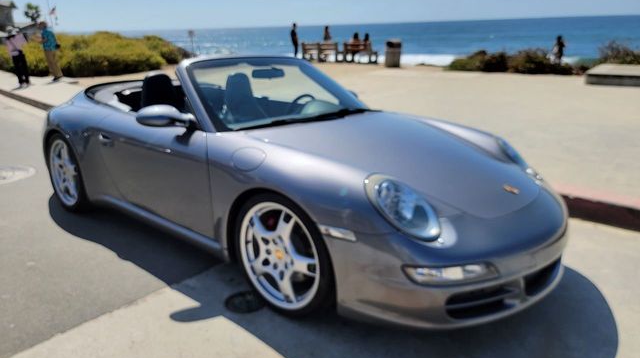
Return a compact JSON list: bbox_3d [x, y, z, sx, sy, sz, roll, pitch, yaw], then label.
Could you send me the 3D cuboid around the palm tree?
[{"bbox_3d":[-51.731,-28.372,81.107,2.700,6.604,2.700,-13,22,-29],"label":"palm tree"}]

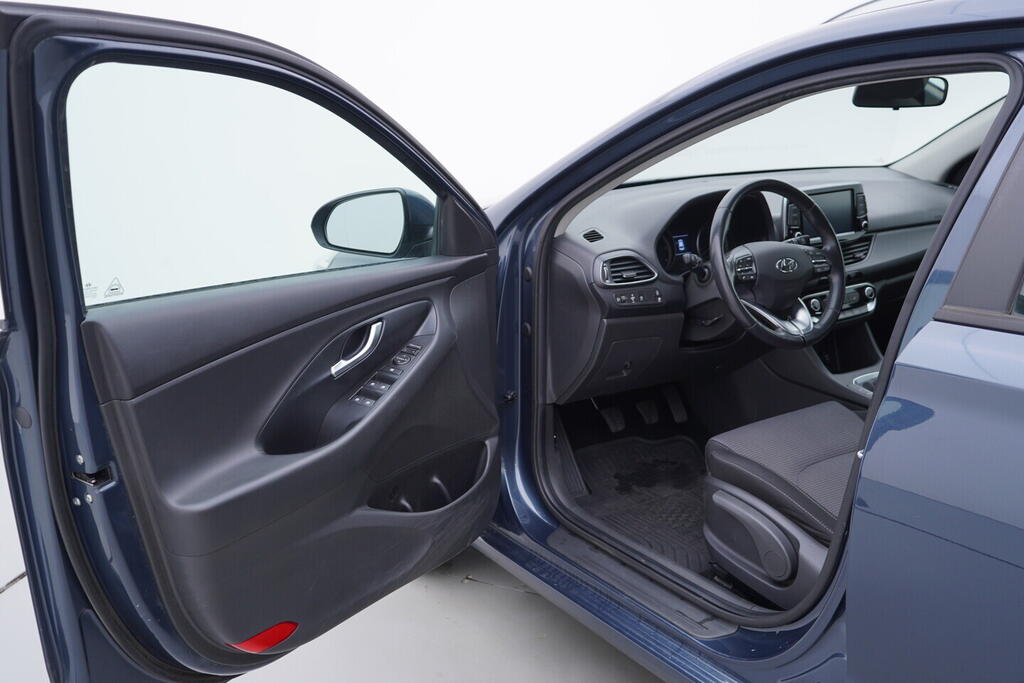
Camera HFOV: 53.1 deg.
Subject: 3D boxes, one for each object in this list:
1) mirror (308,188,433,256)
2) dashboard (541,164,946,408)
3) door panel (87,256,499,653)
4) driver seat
[{"bbox_3d":[-0.307,-0.268,2.256,0.238,0.158,0.145,5,13,20],"label":"mirror"},{"bbox_3d":[0.690,-0.204,2.758,1.420,0.500,0.560,-7,14,-29],"label":"dashboard"},{"bbox_3d":[-0.326,0.211,1.996,0.140,0.670,1.000,9,16,36],"label":"door panel"},{"bbox_3d":[0.816,0.055,1.843,0.530,1.000,0.850,-7,14,-29],"label":"driver seat"}]

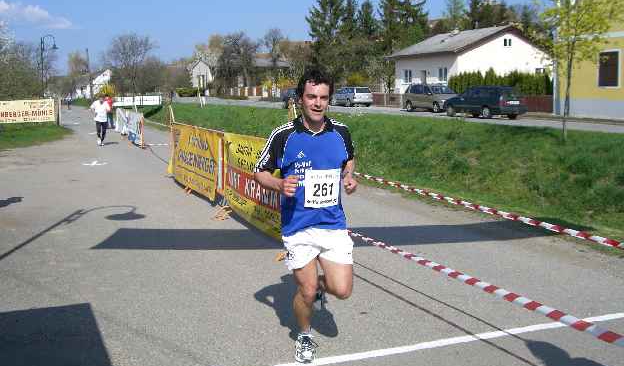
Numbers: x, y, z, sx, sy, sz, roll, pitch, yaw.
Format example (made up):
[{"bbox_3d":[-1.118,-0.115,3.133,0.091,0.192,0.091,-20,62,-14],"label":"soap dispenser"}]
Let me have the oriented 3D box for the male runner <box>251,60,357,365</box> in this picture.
[{"bbox_3d":[-0.050,0.181,4.181,0.560,1.710,0.700,-1,7,-10],"label":"male runner"}]

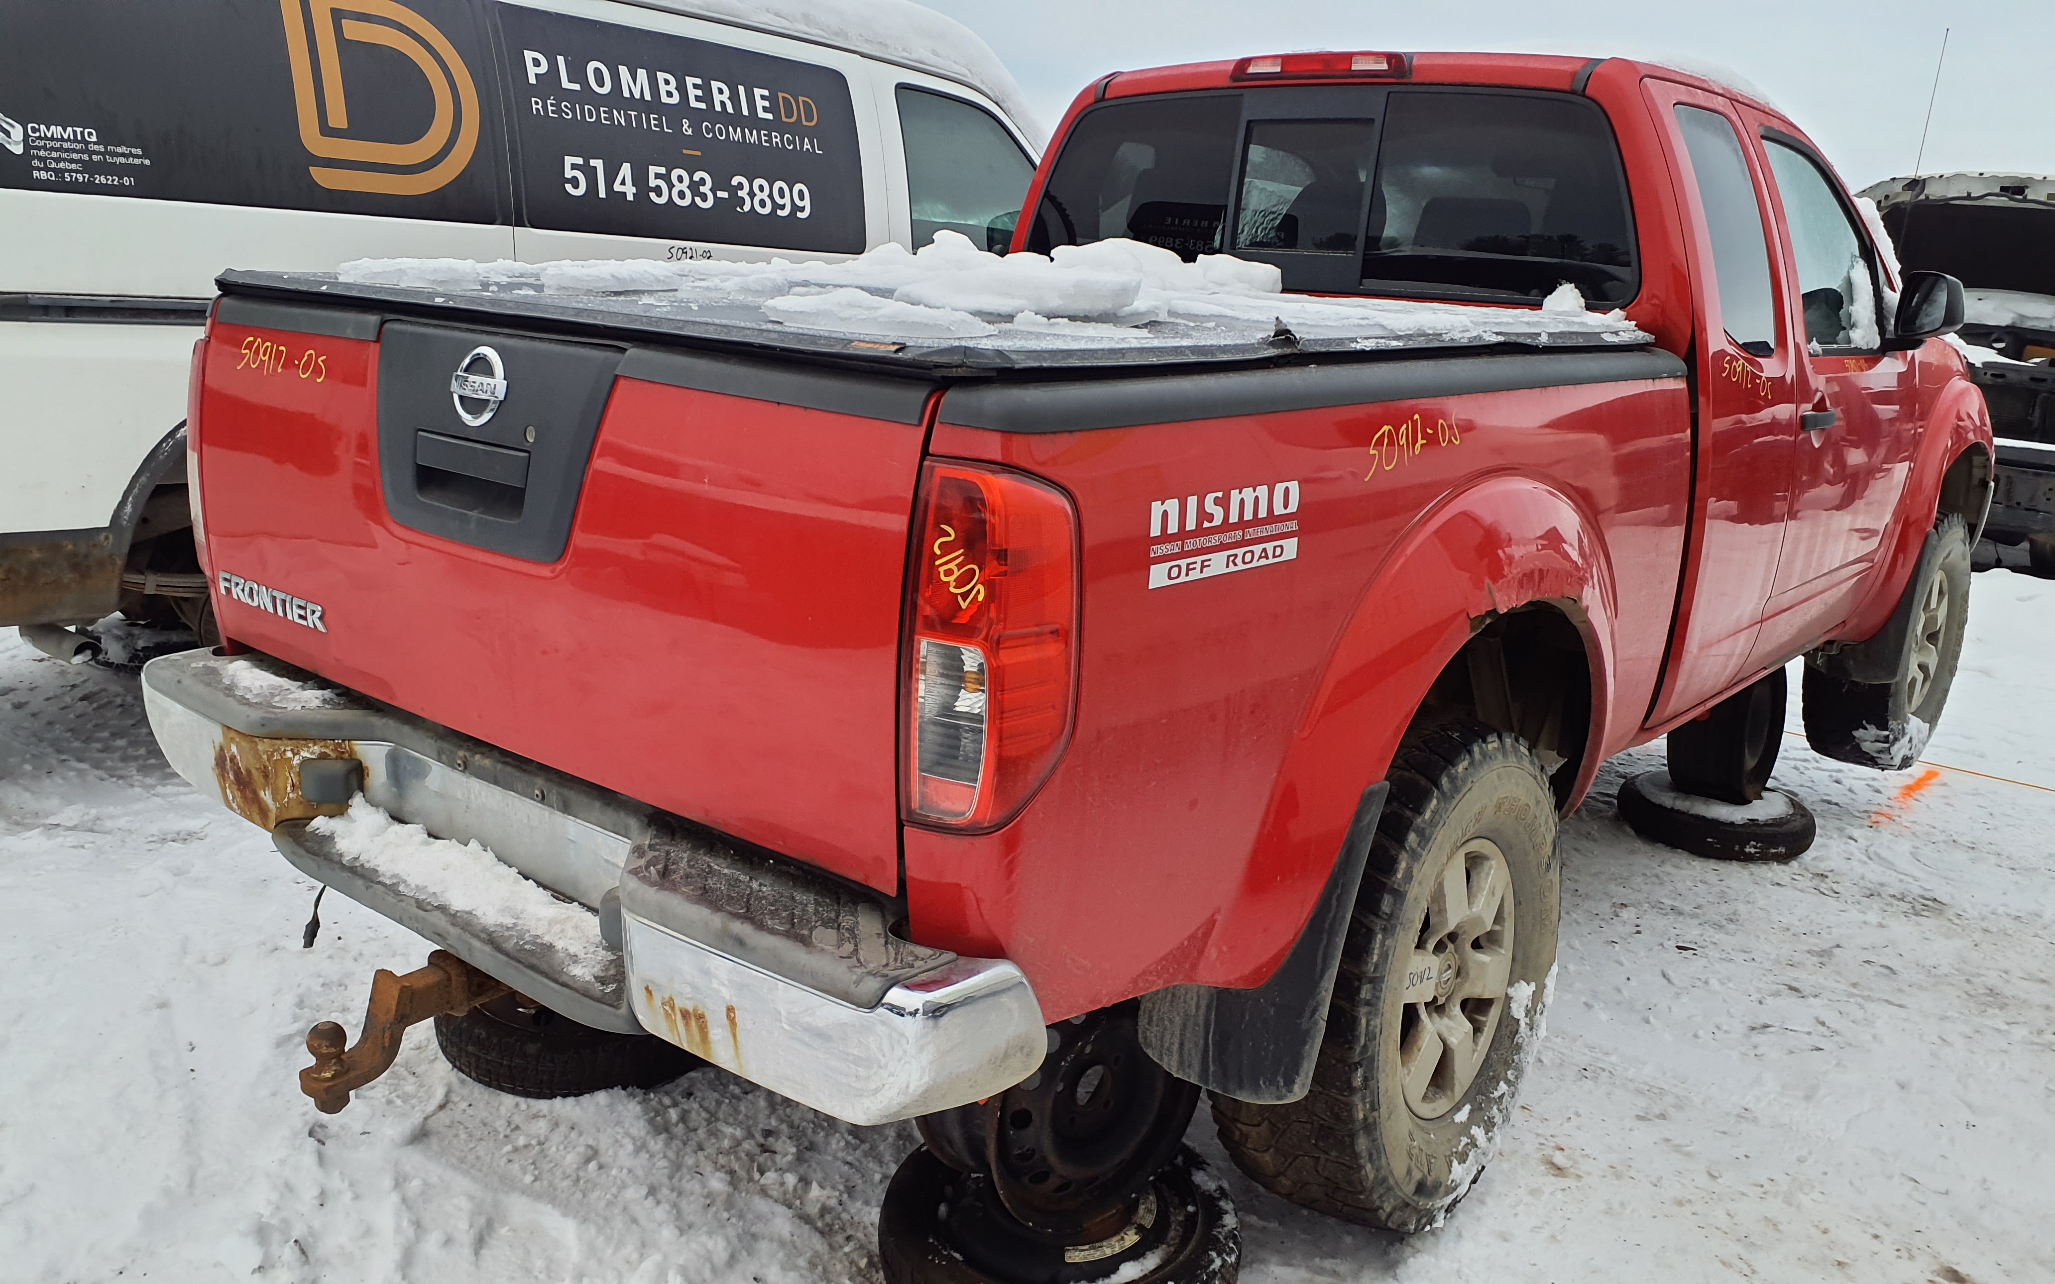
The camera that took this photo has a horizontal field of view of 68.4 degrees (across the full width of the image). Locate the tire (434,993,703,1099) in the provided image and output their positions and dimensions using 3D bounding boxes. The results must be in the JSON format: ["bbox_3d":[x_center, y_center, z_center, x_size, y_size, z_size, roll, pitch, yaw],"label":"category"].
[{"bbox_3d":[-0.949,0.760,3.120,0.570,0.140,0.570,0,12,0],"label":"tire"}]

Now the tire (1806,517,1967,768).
[{"bbox_3d":[2.751,-0.021,4.814,0.265,0.790,0.790,13,17,42],"label":"tire"}]

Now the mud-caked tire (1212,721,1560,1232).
[{"bbox_3d":[0.594,0.512,2.423,0.265,0.790,0.790,8,14,39],"label":"mud-caked tire"}]

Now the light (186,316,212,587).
[{"bbox_3d":[-1.281,-0.301,2.419,0.155,0.374,0.135,14,18,38],"label":"light"}]

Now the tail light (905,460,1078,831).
[{"bbox_3d":[-0.037,0.008,1.425,0.155,0.374,0.135,14,18,38],"label":"tail light"}]

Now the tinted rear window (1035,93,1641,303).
[{"bbox_3d":[0.586,-0.963,3.234,1.440,0.420,0.060,14,12,38],"label":"tinted rear window"}]

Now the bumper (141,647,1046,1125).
[{"bbox_3d":[-0.697,0.266,2.007,1.770,0.250,0.240,14,18,38],"label":"bumper"}]

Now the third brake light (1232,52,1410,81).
[{"bbox_3d":[0.622,-1.220,3.198,0.420,0.066,0.065,14,18,38],"label":"third brake light"}]

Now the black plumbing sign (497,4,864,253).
[{"bbox_3d":[-0.965,-1.461,4.407,0.050,0.580,1.190,-1,7,42],"label":"black plumbing sign"}]

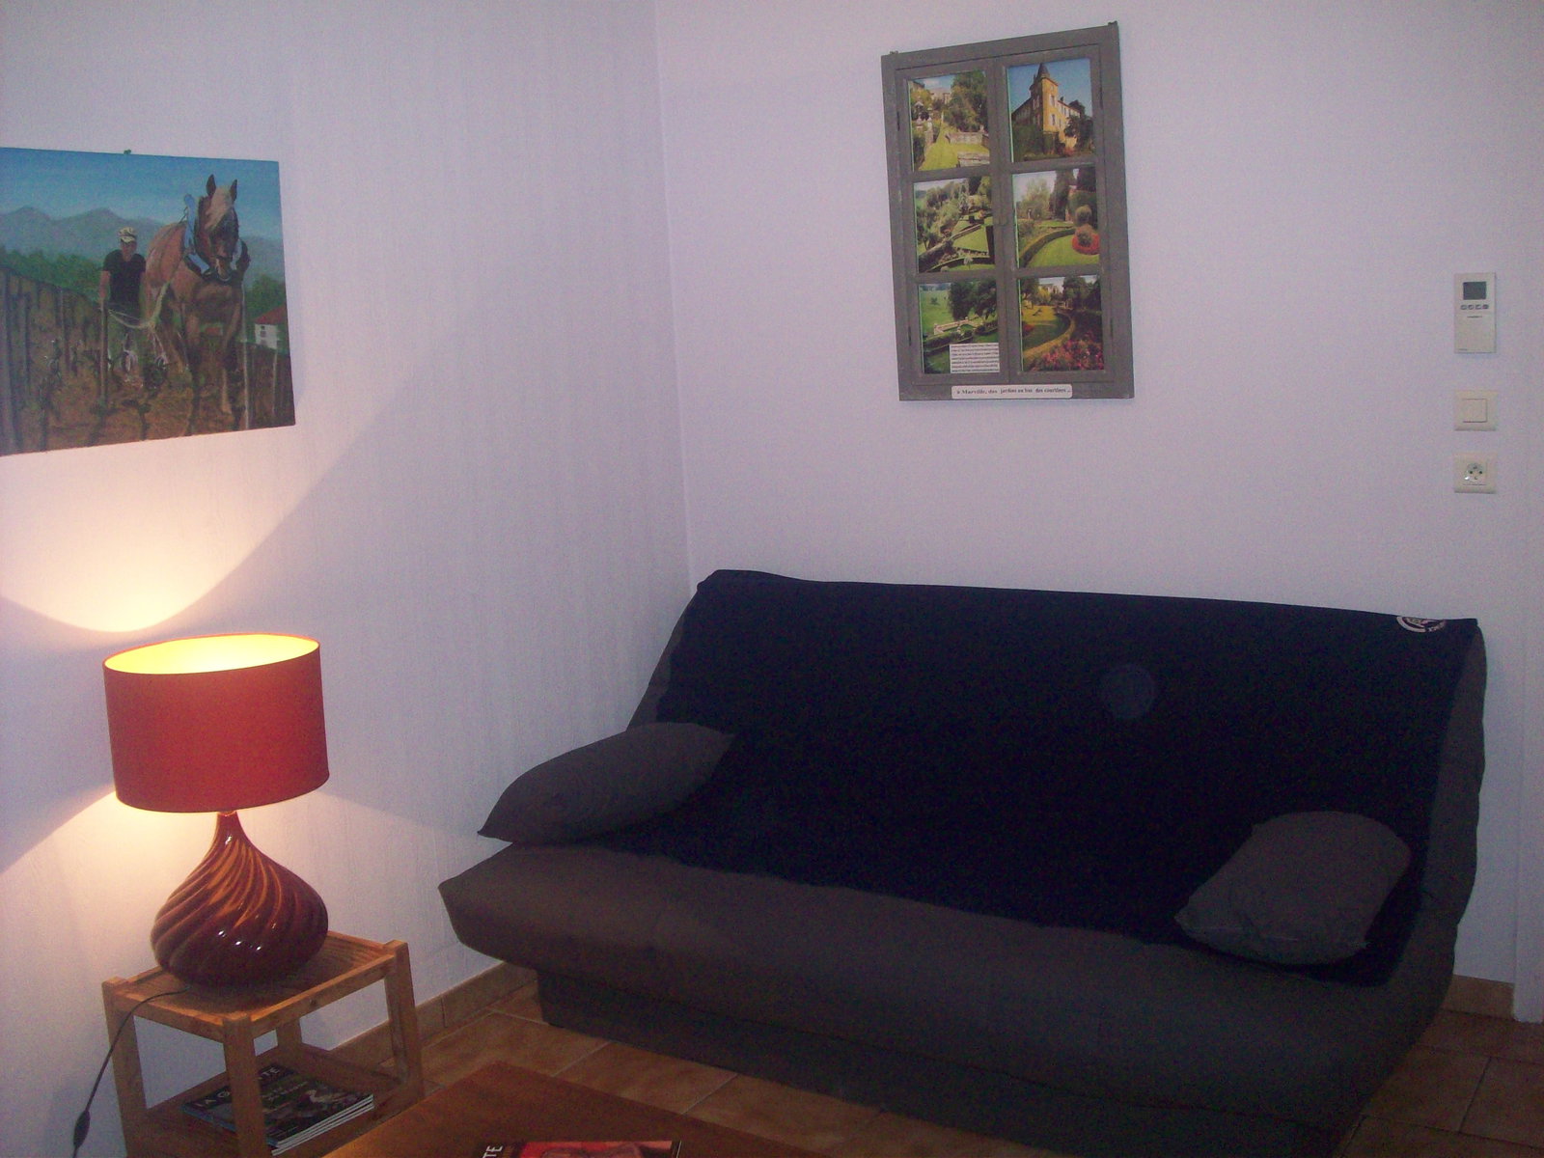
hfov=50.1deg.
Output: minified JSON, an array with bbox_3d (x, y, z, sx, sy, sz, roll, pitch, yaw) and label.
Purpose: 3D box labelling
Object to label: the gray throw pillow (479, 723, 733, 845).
[{"bbox_3d":[-0.366,0.469,3.723,0.410,0.170,0.400,-4,27,32],"label":"gray throw pillow"}]

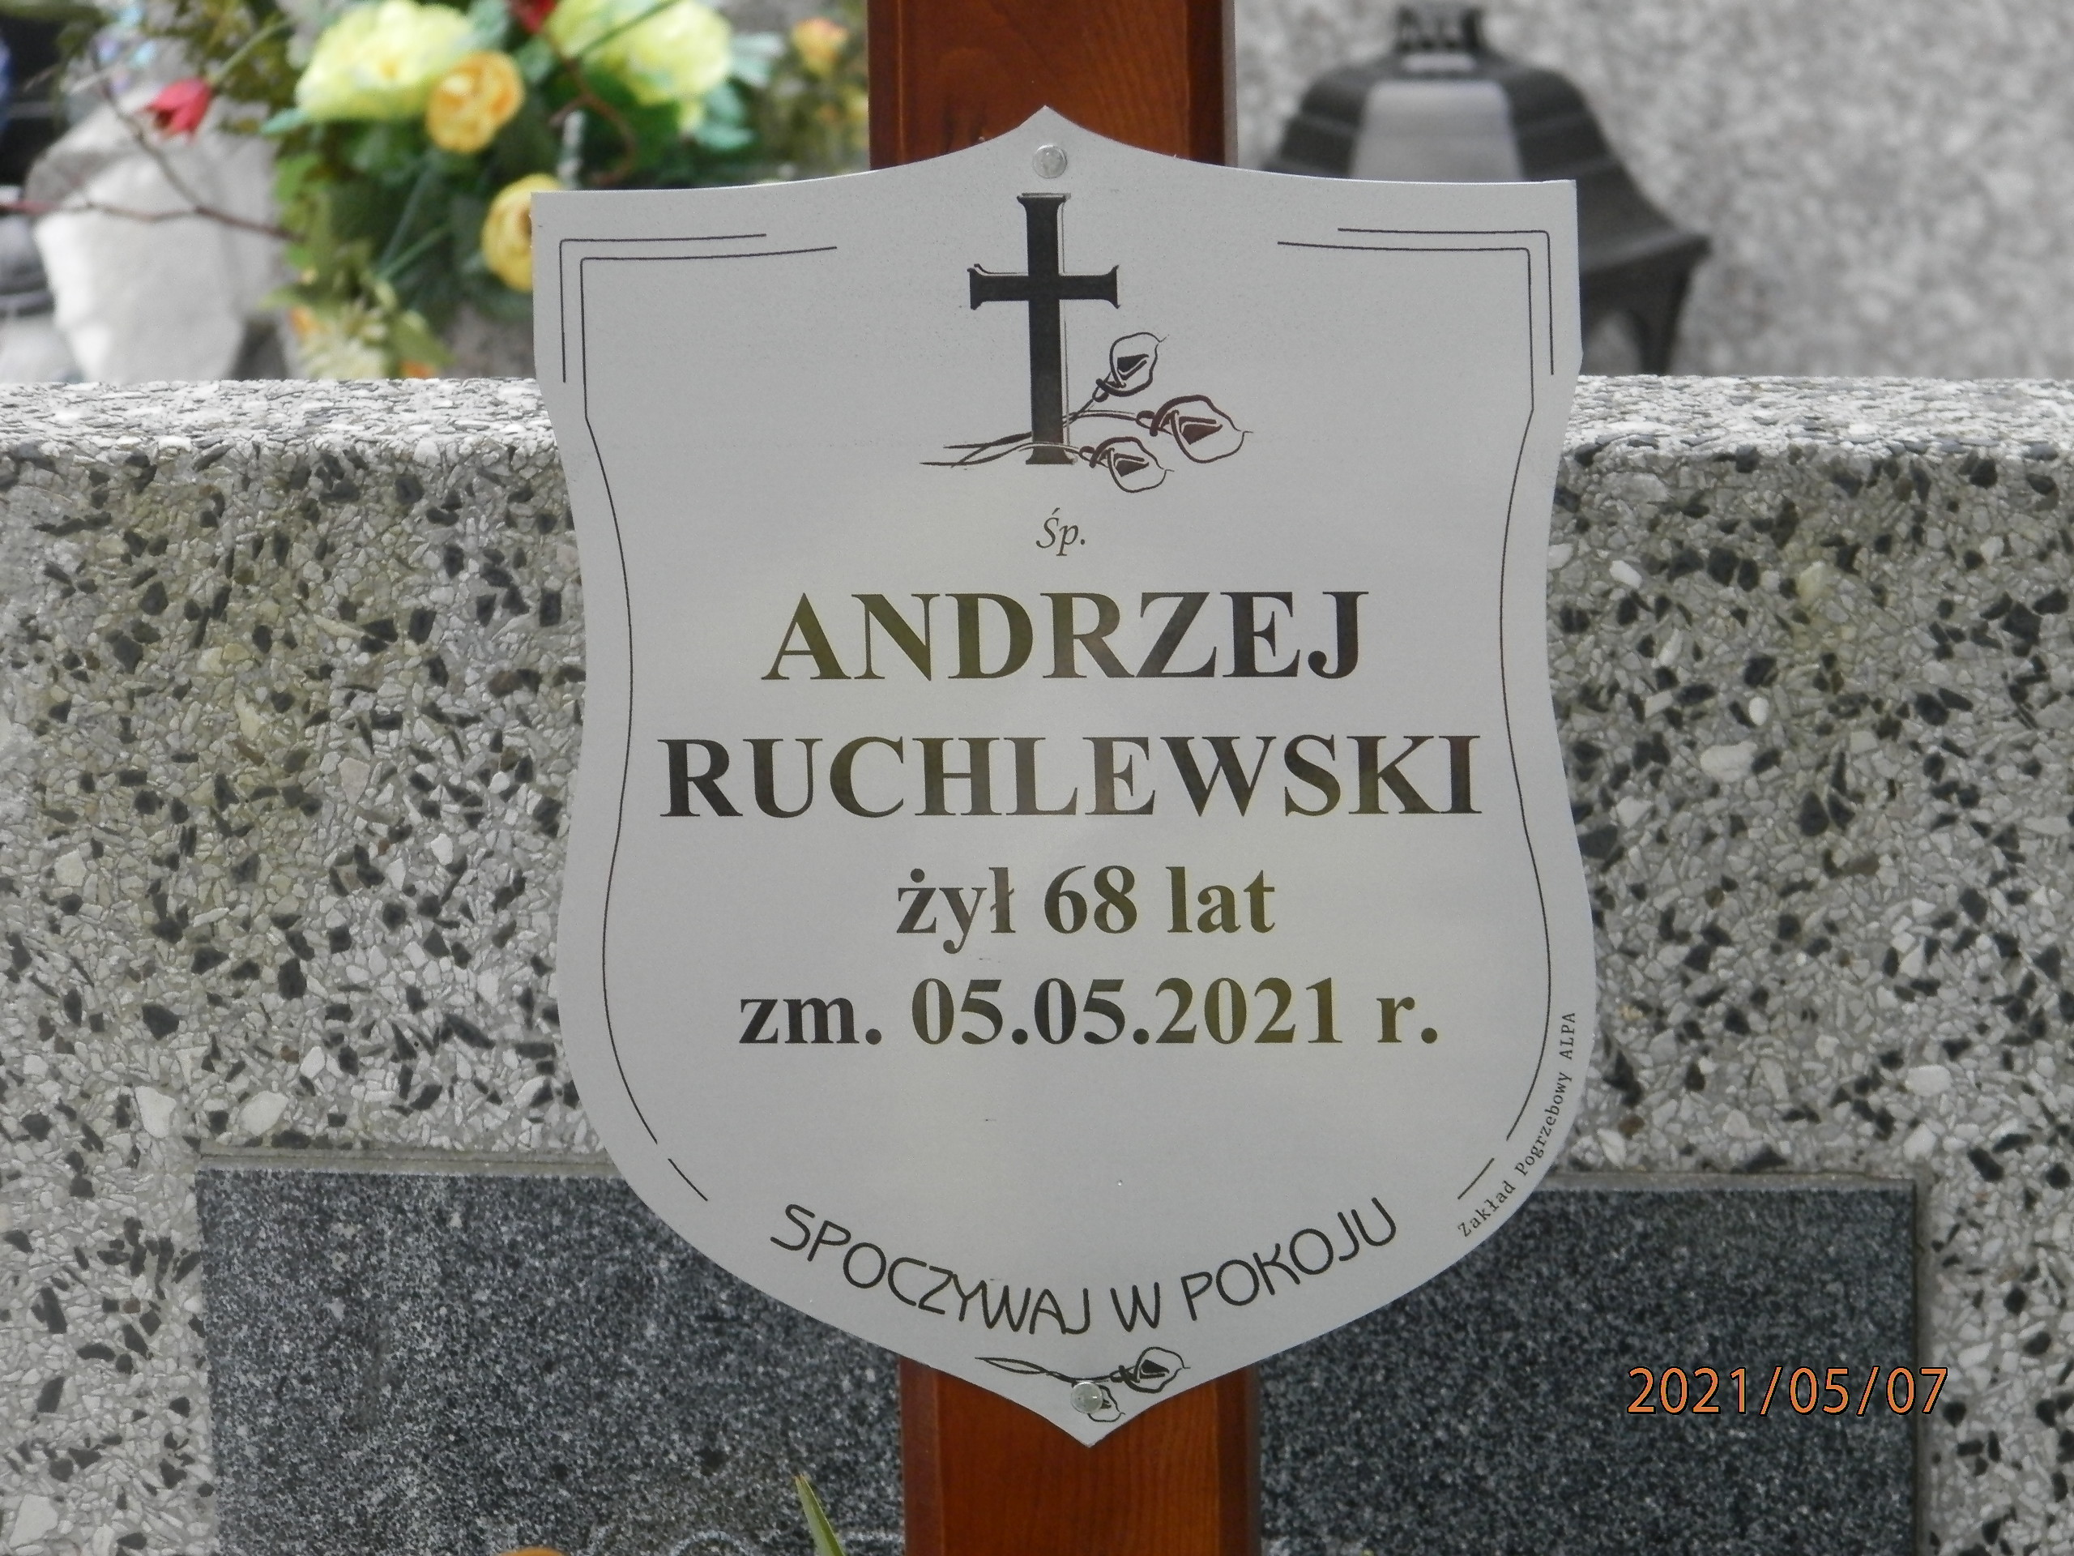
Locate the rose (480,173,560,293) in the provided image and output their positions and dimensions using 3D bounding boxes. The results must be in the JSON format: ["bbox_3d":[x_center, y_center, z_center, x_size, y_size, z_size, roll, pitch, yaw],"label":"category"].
[{"bbox_3d":[-0.187,-0.203,5.000,0.042,0.043,0.032,-1,13,0],"label":"rose"}]

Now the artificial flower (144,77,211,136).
[{"bbox_3d":[-0.313,-0.245,4.900,0.026,0.024,0.024,-28,25,-30],"label":"artificial flower"}]

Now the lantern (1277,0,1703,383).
[{"bbox_3d":[0.165,-0.176,5.400,0.215,0.280,0.190,-1,13,0],"label":"lantern"}]

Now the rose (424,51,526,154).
[{"bbox_3d":[-0.209,-0.252,5.000,0.038,0.038,0.031,-1,13,0],"label":"rose"}]

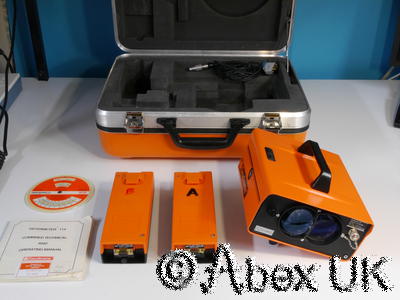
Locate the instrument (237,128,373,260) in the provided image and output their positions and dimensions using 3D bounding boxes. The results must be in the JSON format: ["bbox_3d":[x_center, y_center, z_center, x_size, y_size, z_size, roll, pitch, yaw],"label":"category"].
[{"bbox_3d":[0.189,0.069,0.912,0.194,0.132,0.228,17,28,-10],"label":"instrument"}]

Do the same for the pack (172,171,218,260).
[{"bbox_3d":[-0.011,0.122,0.926,0.077,0.048,0.213,0,31,-1],"label":"pack"}]

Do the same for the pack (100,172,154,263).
[{"bbox_3d":[-0.125,0.115,0.875,0.073,0.042,0.216,-1,29,-2],"label":"pack"}]

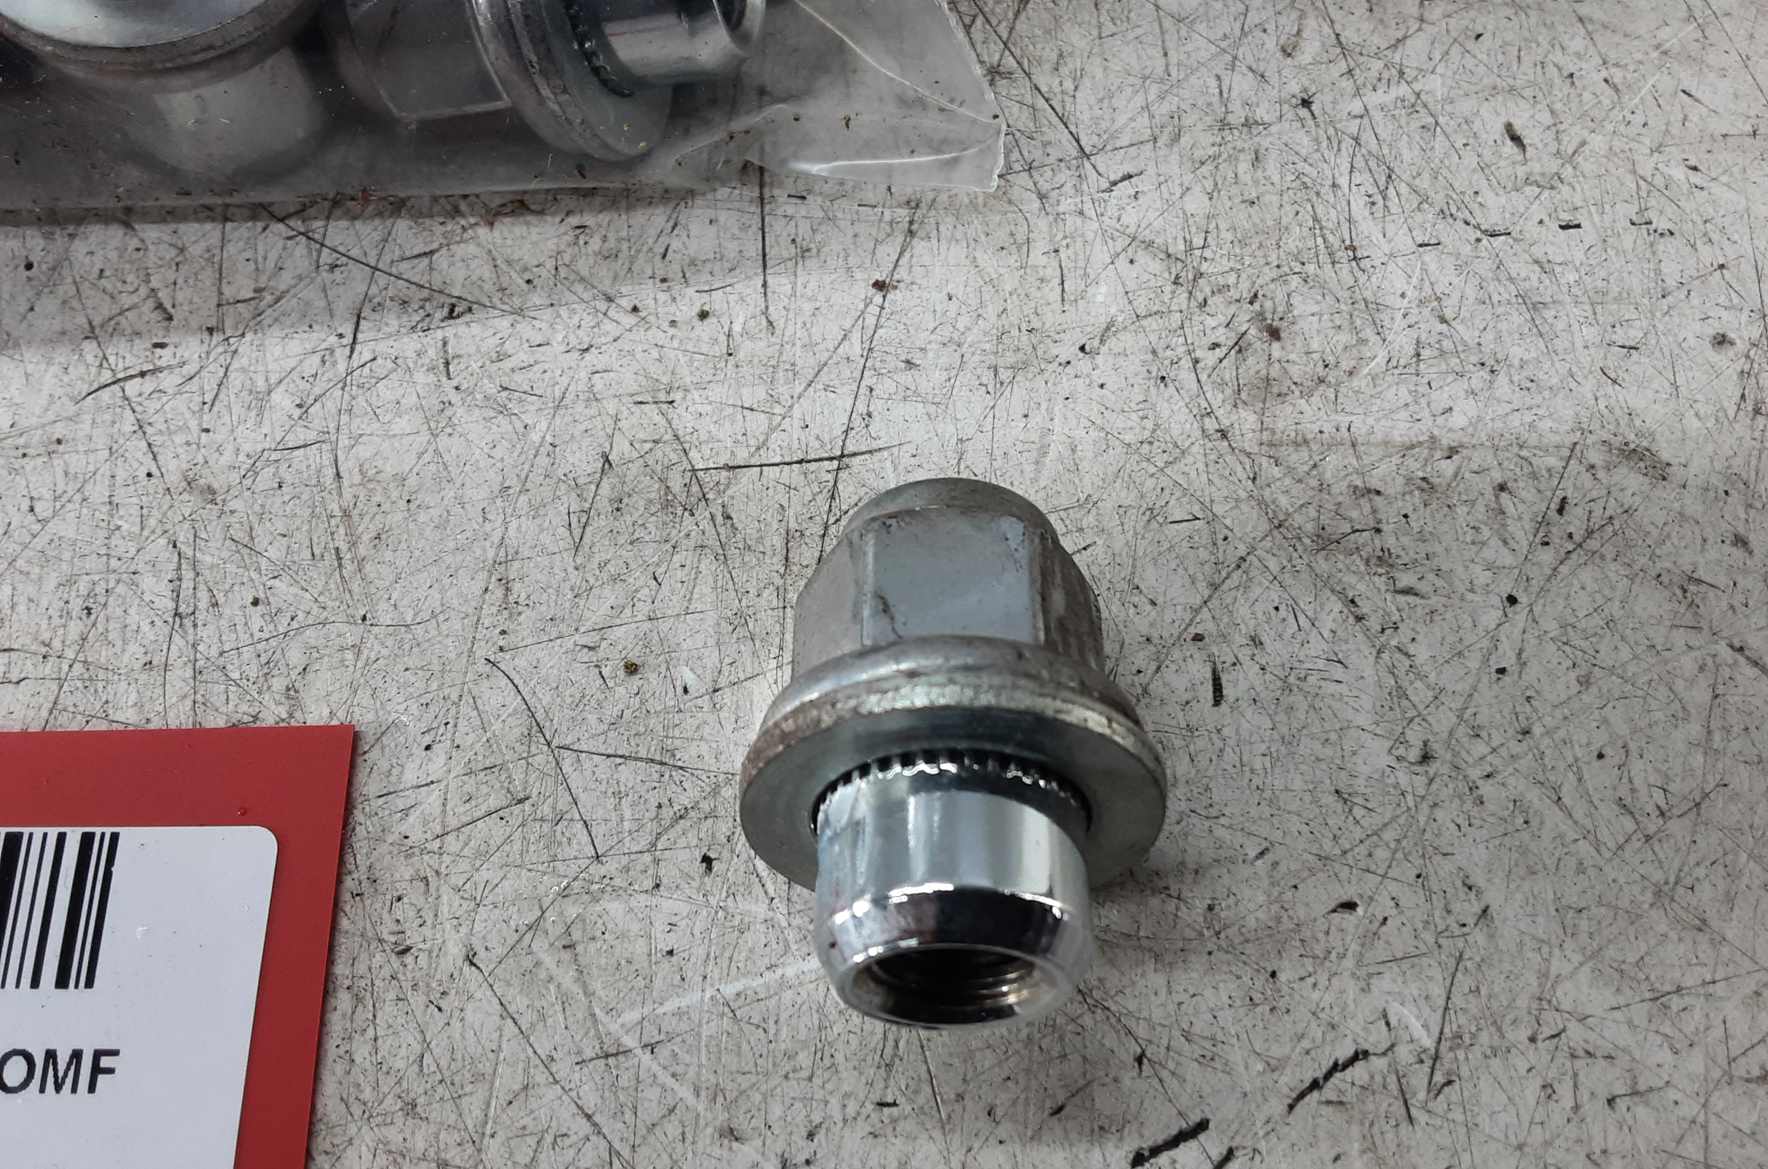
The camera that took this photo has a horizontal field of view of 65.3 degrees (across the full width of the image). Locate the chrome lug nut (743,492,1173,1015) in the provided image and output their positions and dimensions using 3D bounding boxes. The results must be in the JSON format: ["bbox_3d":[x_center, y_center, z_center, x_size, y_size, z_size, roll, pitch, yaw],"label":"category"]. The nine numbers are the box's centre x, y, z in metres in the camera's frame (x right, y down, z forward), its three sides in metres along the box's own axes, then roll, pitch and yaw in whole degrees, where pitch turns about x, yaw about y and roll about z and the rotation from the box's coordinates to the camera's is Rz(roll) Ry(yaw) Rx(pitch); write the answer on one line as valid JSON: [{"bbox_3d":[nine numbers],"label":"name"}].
[{"bbox_3d":[0.005,0.011,0.103,0.030,0.030,0.039,1,52,0],"label":"chrome lug nut"}]

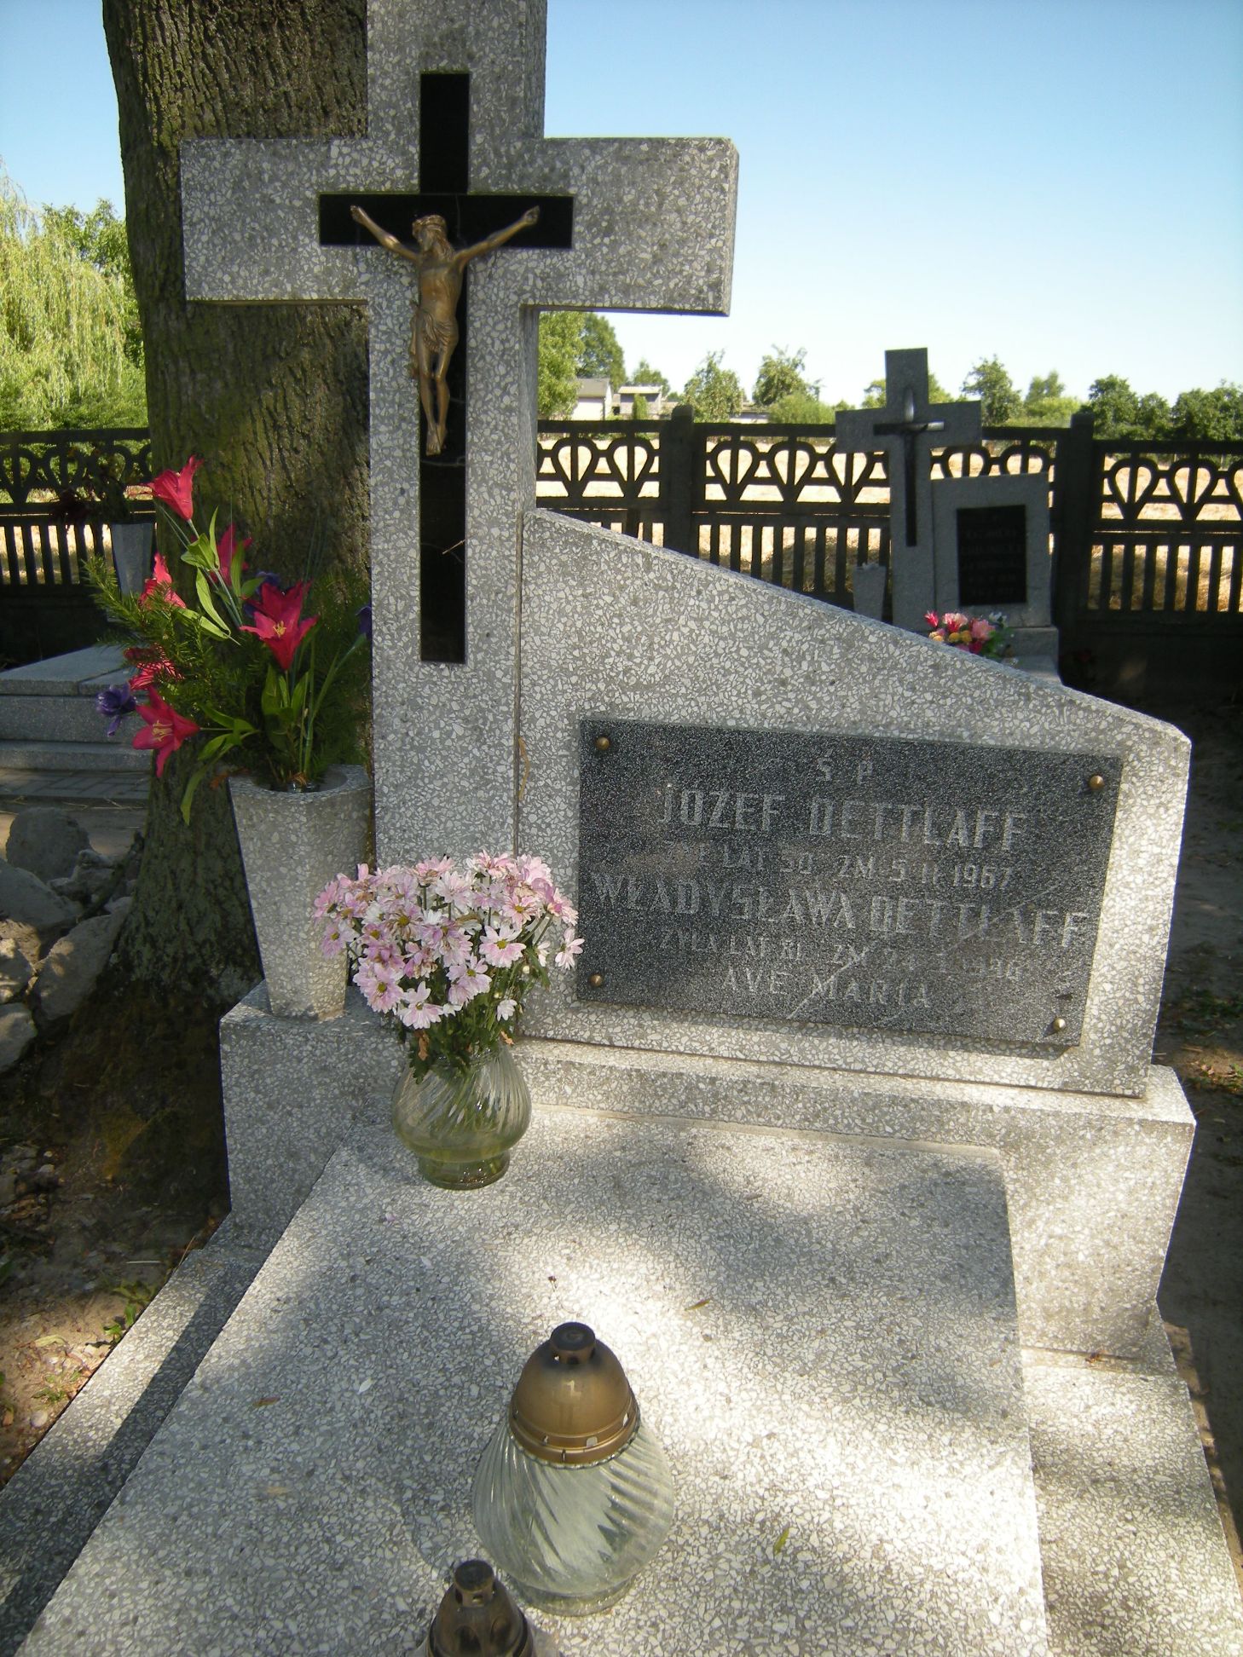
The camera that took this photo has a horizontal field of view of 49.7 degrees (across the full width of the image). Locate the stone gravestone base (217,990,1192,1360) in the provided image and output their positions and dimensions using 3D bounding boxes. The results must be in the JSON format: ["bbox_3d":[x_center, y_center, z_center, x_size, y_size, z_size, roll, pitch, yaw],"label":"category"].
[{"bbox_3d":[0.072,0.390,1.581,1.080,0.301,0.123,5,18,9],"label":"stone gravestone base"}]

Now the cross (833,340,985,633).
[{"bbox_3d":[1.058,-1.216,4.877,0.516,0.989,0.075,-2,18,7],"label":"cross"}]

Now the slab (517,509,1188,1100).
[{"bbox_3d":[0.236,-0.025,1.435,0.689,0.589,0.071,5,18,9],"label":"slab"}]

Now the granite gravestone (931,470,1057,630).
[{"bbox_3d":[1.364,-1.014,4.942,0.416,0.552,0.075,-2,18,7],"label":"granite gravestone"}]

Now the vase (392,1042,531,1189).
[{"bbox_3d":[-0.166,0.290,1.392,0.145,0.135,0.145,1,20,0],"label":"vase"}]

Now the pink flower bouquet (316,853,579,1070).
[{"bbox_3d":[-0.164,0.143,1.347,0.259,0.216,0.216,5,18,9],"label":"pink flower bouquet"}]

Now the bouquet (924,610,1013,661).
[{"bbox_3d":[1.227,-0.669,4.730,0.310,0.210,0.250,4,18,9],"label":"bouquet"}]

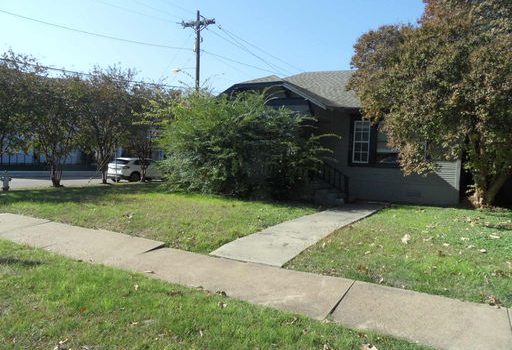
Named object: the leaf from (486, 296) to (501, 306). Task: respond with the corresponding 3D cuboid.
[{"bbox_3d":[2.644,1.396,3.952,0.150,0.055,0.120,4,4,35],"label":"leaf"}]

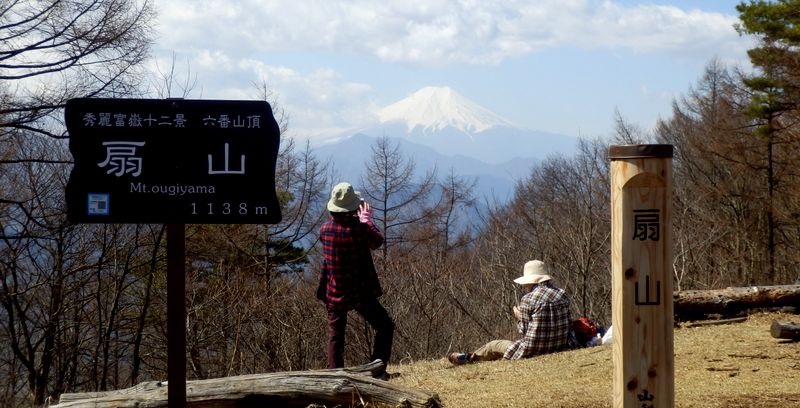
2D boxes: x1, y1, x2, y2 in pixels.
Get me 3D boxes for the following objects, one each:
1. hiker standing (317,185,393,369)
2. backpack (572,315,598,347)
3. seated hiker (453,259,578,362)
[{"bbox_3d":[-0.340,0.641,10.550,0.560,1.610,0.500,0,2,16],"label":"hiker standing"},{"bbox_3d":[1.593,1.097,11.250,0.310,0.310,0.260,-1,2,-14],"label":"backpack"},{"bbox_3d":[0.952,0.902,11.050,0.930,0.870,0.600,1,2,41],"label":"seated hiker"}]

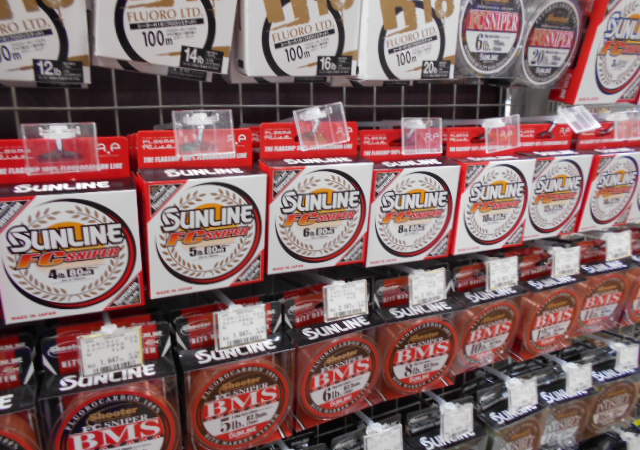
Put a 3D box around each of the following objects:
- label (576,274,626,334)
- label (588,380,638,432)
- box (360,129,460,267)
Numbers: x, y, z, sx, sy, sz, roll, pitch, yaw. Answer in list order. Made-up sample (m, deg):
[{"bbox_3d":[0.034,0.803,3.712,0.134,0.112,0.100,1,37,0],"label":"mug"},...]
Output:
[{"bbox_3d":[0.352,0.095,0.624,0.087,0.087,0.030,-6,20,-25],"label":"label"},{"bbox_3d":[0.400,0.247,0.681,0.086,0.086,0.030,-6,21,-25],"label":"label"},{"bbox_3d":[0.087,-0.028,0.478,0.095,0.127,0.033,-5,21,-19],"label":"box"}]

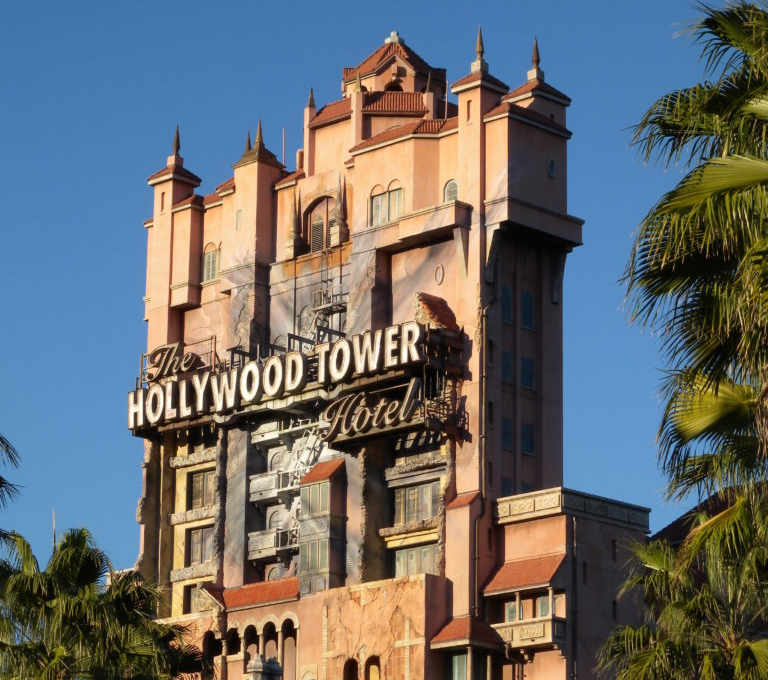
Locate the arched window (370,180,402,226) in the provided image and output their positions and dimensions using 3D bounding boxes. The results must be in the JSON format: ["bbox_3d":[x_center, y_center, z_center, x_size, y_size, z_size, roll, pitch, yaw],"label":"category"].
[{"bbox_3d":[0.212,-7.037,157.622,0.300,2.341,2.391,15,-21,-43],"label":"arched window"}]

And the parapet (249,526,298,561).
[{"bbox_3d":[-5.359,10.775,160.726,1.272,1.452,3.913,15,-21,-43],"label":"parapet"}]

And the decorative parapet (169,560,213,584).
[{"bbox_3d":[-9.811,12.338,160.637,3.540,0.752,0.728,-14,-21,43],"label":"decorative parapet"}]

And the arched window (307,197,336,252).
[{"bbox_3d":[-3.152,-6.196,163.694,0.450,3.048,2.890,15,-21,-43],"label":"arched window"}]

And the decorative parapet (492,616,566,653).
[{"bbox_3d":[6.977,14.257,147.010,1.000,1.218,4.007,15,-21,-43],"label":"decorative parapet"}]

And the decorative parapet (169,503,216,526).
[{"bbox_3d":[-10.081,9.596,166.313,0.848,0.626,3.974,15,-21,-43],"label":"decorative parapet"}]

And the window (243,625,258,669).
[{"bbox_3d":[-6.445,15.383,151.551,1.109,2.392,0.416,-14,-21,43],"label":"window"}]

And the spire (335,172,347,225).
[{"bbox_3d":[-2.232,-7.256,156.594,0.564,2.874,0.562,1,-15,0],"label":"spire"}]

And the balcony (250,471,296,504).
[{"bbox_3d":[-5.254,7.572,156.356,3.457,1.237,1.144,-14,-21,43],"label":"balcony"}]

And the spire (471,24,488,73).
[{"bbox_3d":[4.958,-15.019,156.553,0.700,2.546,0.700,15,-21,-43],"label":"spire"}]

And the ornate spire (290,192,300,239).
[{"bbox_3d":[-4.790,-6.821,164.545,0.530,2.705,0.530,1,-15,0],"label":"ornate spire"}]

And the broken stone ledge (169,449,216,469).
[{"bbox_3d":[-10.110,6.519,167.219,0.848,0.656,3.915,15,-21,-43],"label":"broken stone ledge"}]

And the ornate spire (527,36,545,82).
[{"bbox_3d":[7.874,-14.614,157.315,0.700,2.469,0.700,15,-21,-43],"label":"ornate spire"}]

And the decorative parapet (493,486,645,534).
[{"bbox_3d":[9.439,8.738,151.044,6.570,1.200,4.294,15,-21,-43],"label":"decorative parapet"}]

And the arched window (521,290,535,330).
[{"bbox_3d":[7.012,-1.427,149.984,0.260,2.045,1.031,-14,-21,43],"label":"arched window"}]

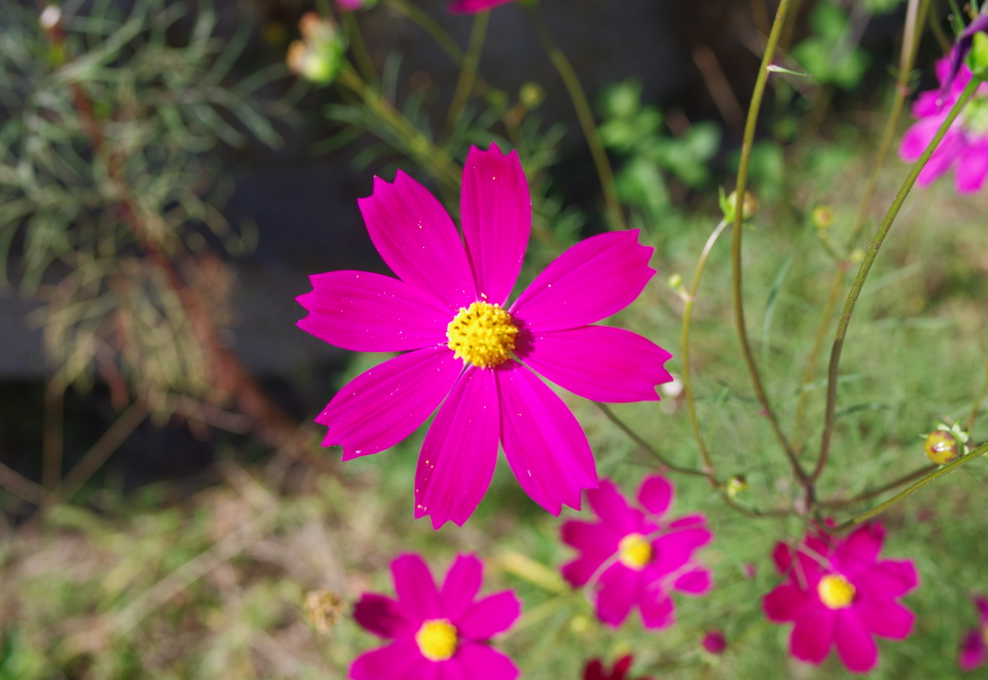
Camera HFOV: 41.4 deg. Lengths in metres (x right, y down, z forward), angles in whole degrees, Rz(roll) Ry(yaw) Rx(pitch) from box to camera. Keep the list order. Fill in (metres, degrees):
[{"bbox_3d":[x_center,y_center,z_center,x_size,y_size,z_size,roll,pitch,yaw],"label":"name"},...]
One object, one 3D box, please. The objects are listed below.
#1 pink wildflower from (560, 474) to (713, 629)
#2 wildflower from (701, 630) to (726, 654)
[{"bbox_3d":[0.062,0.092,0.570,0.065,0.019,0.066,5,74,8],"label":"pink wildflower"},{"bbox_3d":[0.097,0.133,0.575,0.009,0.011,0.009,0,30,0],"label":"wildflower"}]

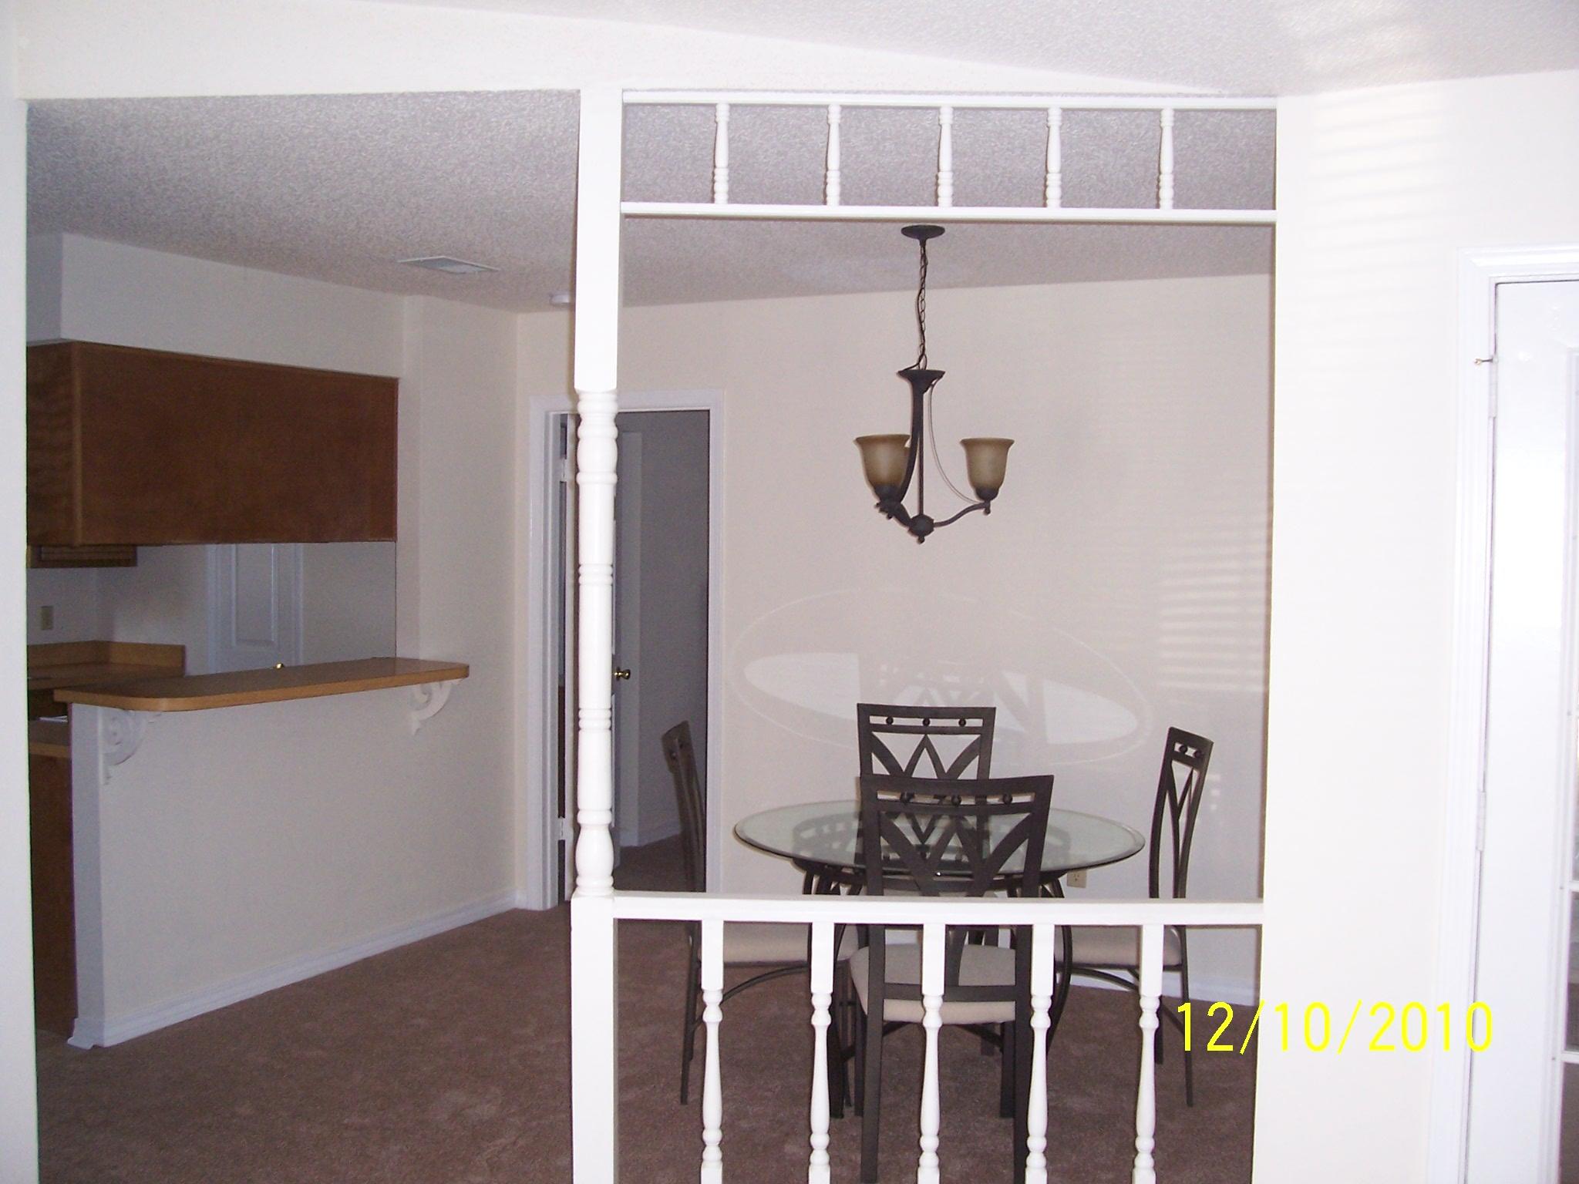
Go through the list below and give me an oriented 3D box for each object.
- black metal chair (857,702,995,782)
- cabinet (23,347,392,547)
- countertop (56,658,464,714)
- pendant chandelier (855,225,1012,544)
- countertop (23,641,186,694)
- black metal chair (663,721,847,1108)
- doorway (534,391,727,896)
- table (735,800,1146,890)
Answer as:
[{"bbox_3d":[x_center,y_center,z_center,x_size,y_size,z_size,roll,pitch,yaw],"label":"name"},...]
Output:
[{"bbox_3d":[0.425,0.890,4.890,0.460,1.010,0.540,1,3,6],"label":"black metal chair"},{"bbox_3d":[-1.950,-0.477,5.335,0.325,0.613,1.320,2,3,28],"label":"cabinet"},{"bbox_3d":[-1.725,0.306,5.263,0.500,0.040,1.370,2,3,28],"label":"countertop"},{"bbox_3d":[0.402,-0.580,4.410,0.460,0.890,0.470,1,3,0],"label":"pendant chandelier"},{"bbox_3d":[-3.339,0.329,6.529,0.570,0.140,1.400,2,3,28],"label":"countertop"},{"bbox_3d":[-0.085,0.904,4.480,0.540,1.010,0.460,1,3,3],"label":"black metal chair"},{"bbox_3d":[-0.632,0.273,6.203,0.860,2.100,0.130,2,3,24],"label":"doorway"},{"bbox_3d":[0.411,1.048,4.394,1.110,0.740,1.110,1,3,0],"label":"table"}]

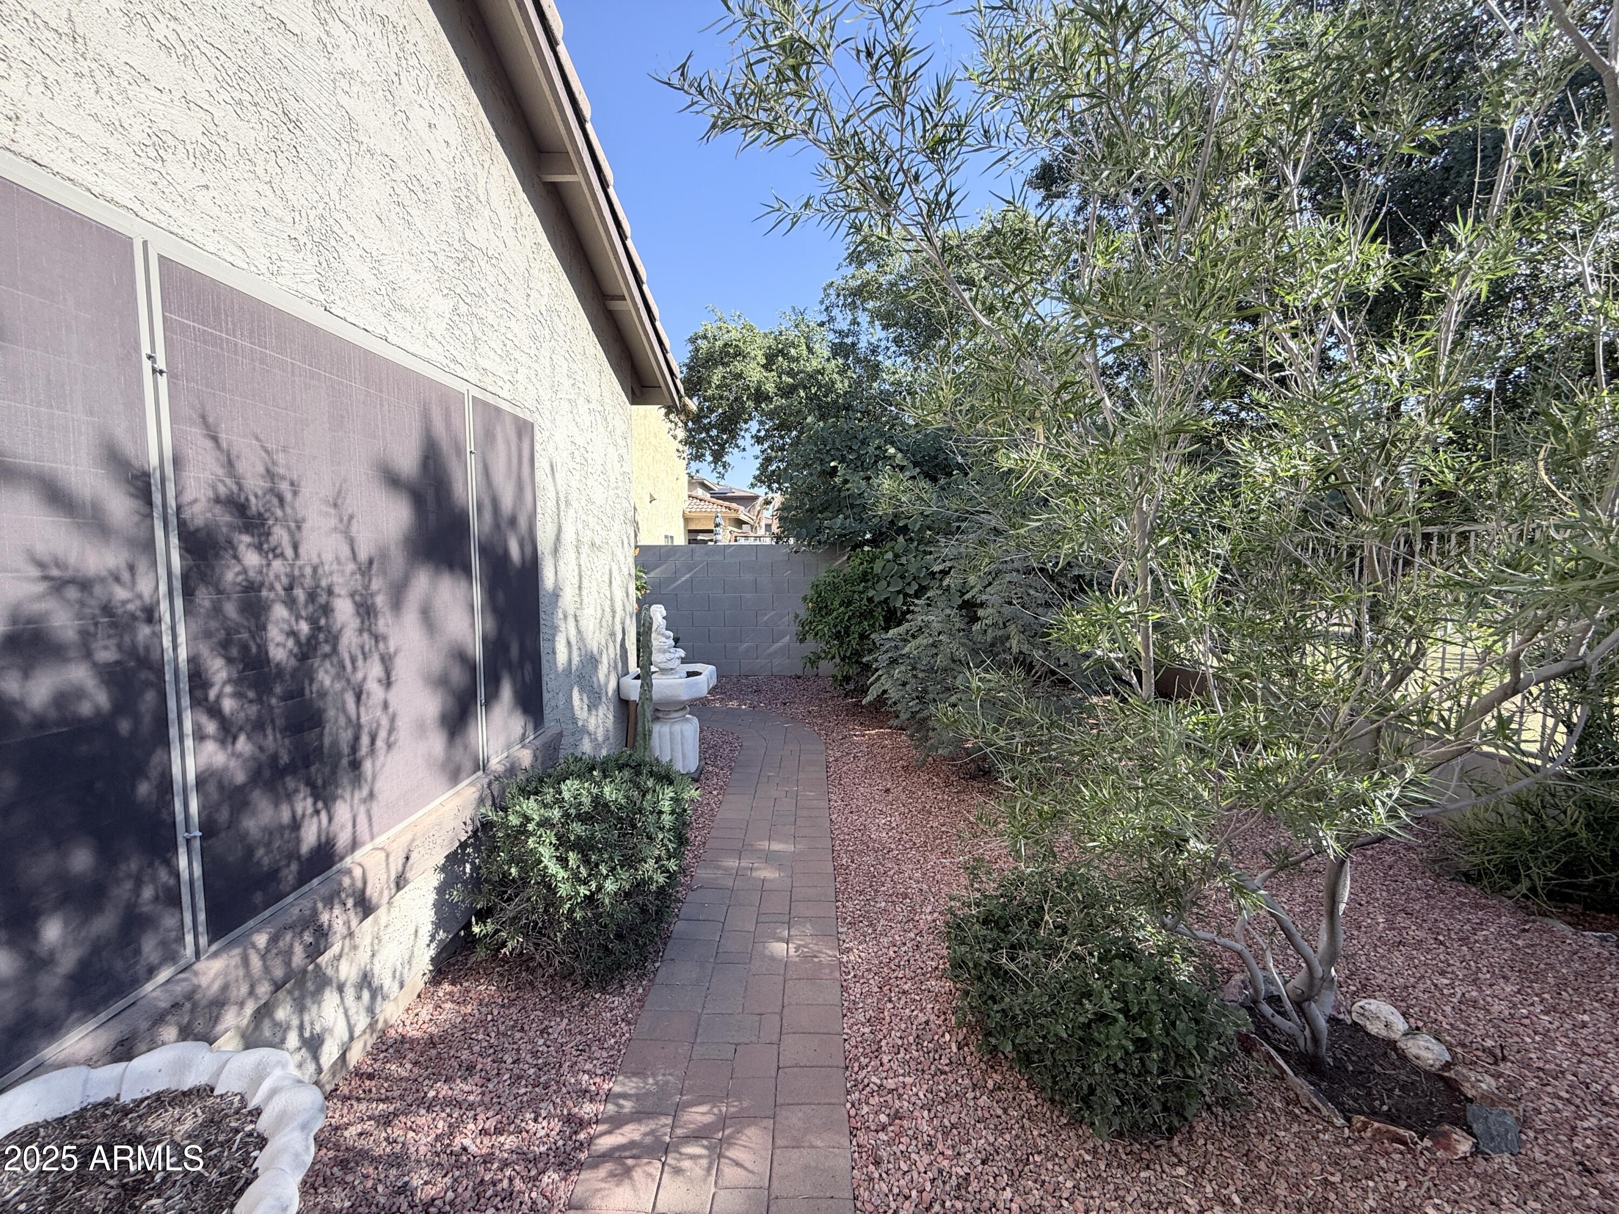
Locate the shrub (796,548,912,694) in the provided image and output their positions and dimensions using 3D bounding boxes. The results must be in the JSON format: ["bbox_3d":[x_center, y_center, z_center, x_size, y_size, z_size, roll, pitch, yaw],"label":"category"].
[{"bbox_3d":[0.530,0.130,7.694,1.380,1.680,1.300,0,4,0],"label":"shrub"}]

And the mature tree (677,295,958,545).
[{"bbox_3d":[0.120,-1.768,9.391,4.300,5.200,4.000,0,4,0],"label":"mature tree"}]

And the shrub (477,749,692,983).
[{"bbox_3d":[-0.880,0.996,2.656,0.840,0.740,0.860,0,4,0],"label":"shrub"}]

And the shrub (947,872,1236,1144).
[{"bbox_3d":[0.810,1.134,1.984,0.780,0.570,0.780,0,4,0],"label":"shrub"}]

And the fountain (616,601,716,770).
[{"bbox_3d":[-1.010,0.595,4.761,0.660,1.210,0.660,0,4,0],"label":"fountain"}]

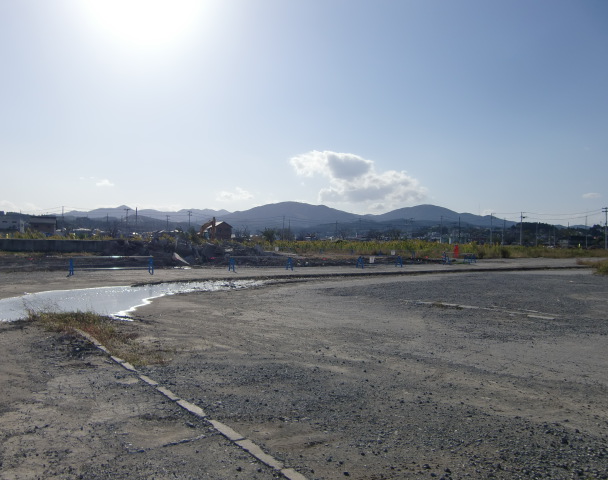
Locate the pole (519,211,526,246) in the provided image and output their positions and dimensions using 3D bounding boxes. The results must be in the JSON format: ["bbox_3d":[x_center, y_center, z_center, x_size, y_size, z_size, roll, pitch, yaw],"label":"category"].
[{"bbox_3d":[61.115,-2.293,144.968,1.800,10.820,0.500,1,0,6],"label":"pole"}]

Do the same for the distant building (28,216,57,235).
[{"bbox_3d":[-65.717,-2.345,129.980,6.600,6.611,6.500,1,0,-23],"label":"distant building"}]

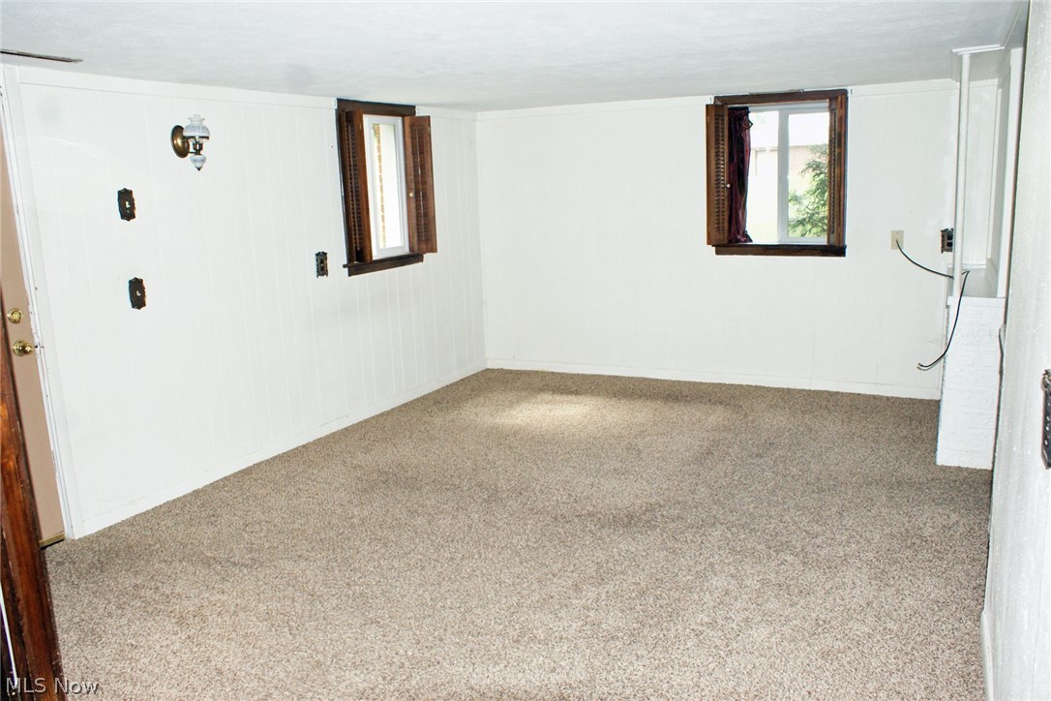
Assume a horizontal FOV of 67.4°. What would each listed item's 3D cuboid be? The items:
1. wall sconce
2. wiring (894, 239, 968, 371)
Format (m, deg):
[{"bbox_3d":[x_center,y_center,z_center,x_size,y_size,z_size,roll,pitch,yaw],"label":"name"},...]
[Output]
[{"bbox_3d":[-1.664,-1.037,3.945,0.185,0.272,0.125,5,14,29],"label":"wall sconce"},{"bbox_3d":[2.351,-0.302,4.601,0.360,0.580,1.150,4,13,25],"label":"wiring"}]

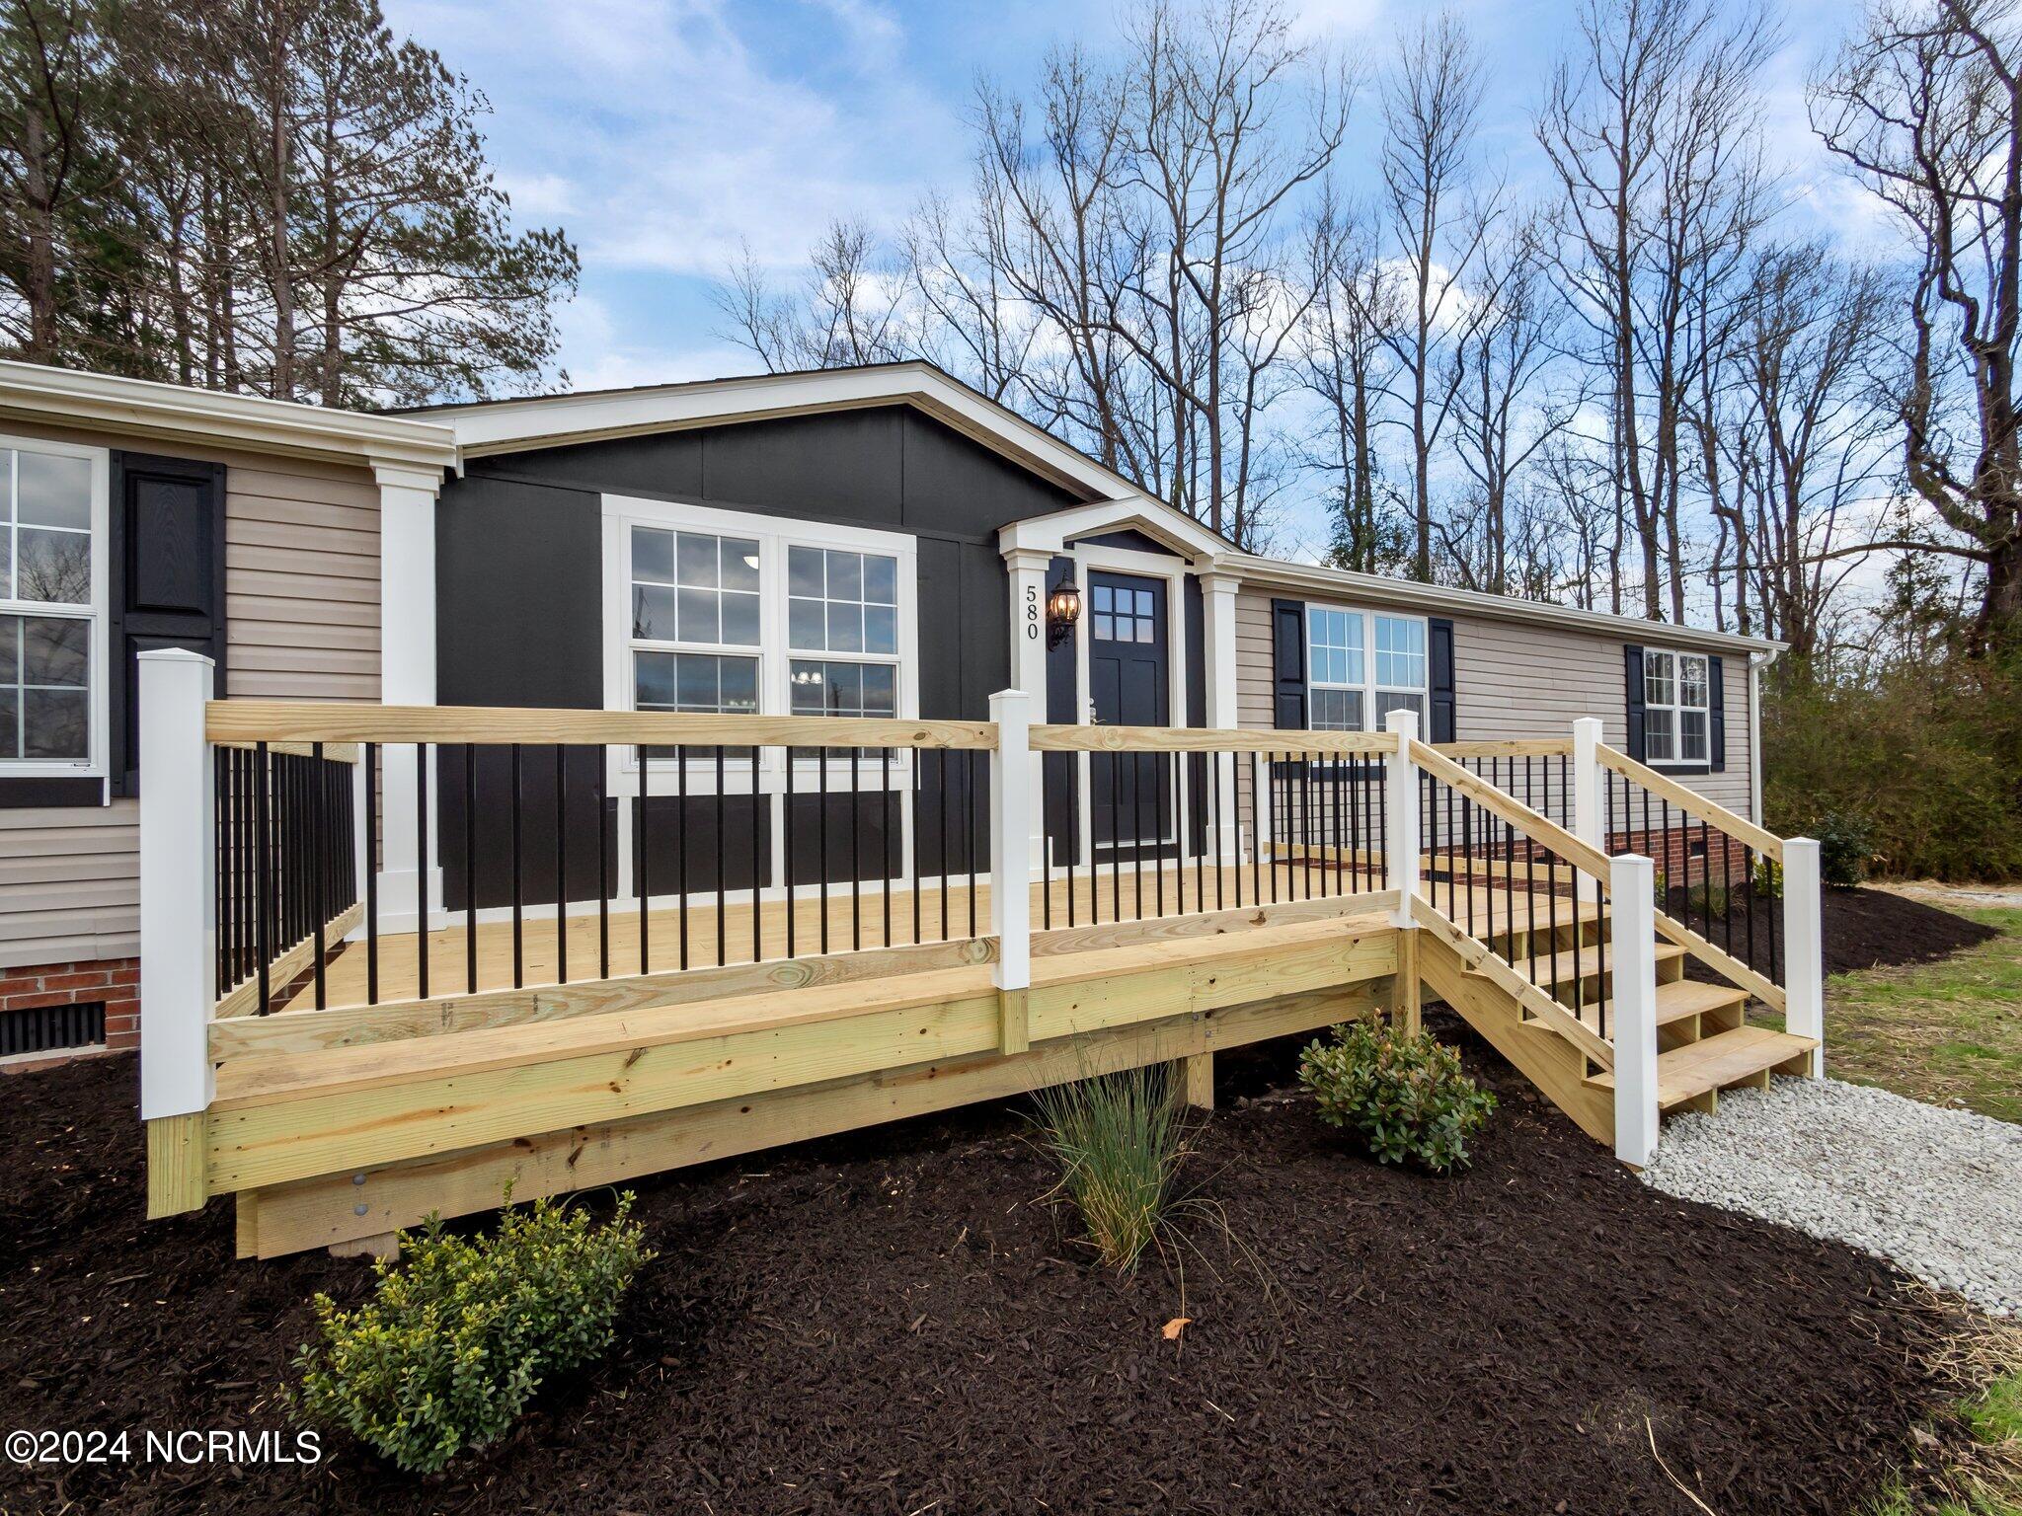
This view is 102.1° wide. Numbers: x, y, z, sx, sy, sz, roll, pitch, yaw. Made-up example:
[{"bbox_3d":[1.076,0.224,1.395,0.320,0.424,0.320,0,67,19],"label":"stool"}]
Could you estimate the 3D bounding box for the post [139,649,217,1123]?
[{"bbox_3d":[-1.849,0.270,1.829,0.102,1.025,0.100,0,-1,-28],"label":"post"}]

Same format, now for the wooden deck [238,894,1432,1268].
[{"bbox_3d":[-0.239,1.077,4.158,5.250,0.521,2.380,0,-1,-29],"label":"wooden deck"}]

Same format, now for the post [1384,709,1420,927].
[{"bbox_3d":[1.817,0.285,3.794,0.103,0.998,0.104,0,-1,-28],"label":"post"}]

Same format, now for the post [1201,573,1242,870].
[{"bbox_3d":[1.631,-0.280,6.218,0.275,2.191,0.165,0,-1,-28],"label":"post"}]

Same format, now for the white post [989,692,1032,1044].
[{"bbox_3d":[-0.005,0.398,2.970,0.108,1.301,0.108,0,-1,-29],"label":"white post"}]

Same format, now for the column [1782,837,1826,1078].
[{"bbox_3d":[3.805,0.968,3.927,0.108,1.175,0.108,0,-1,-29],"label":"column"}]

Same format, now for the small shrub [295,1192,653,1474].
[{"bbox_3d":[-1.103,1.166,1.725,0.630,0.385,0.460,0,-1,-28],"label":"small shrub"}]

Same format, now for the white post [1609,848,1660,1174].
[{"bbox_3d":[2.415,0.964,3.171,0.108,1.179,0.108,0,-1,-29],"label":"white post"}]

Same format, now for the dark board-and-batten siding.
[{"bbox_3d":[-1.094,-0.721,4.852,3.790,2.960,0.110,0,-1,-28],"label":"dark board-and-batten siding"}]

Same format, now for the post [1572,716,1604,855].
[{"bbox_3d":[3.416,0.308,4.833,0.108,1.091,0.108,0,-1,-29],"label":"post"}]

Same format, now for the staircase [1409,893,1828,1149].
[{"bbox_3d":[2.740,1.123,3.721,1.510,0.679,0.960,0,-1,-28],"label":"staircase"}]

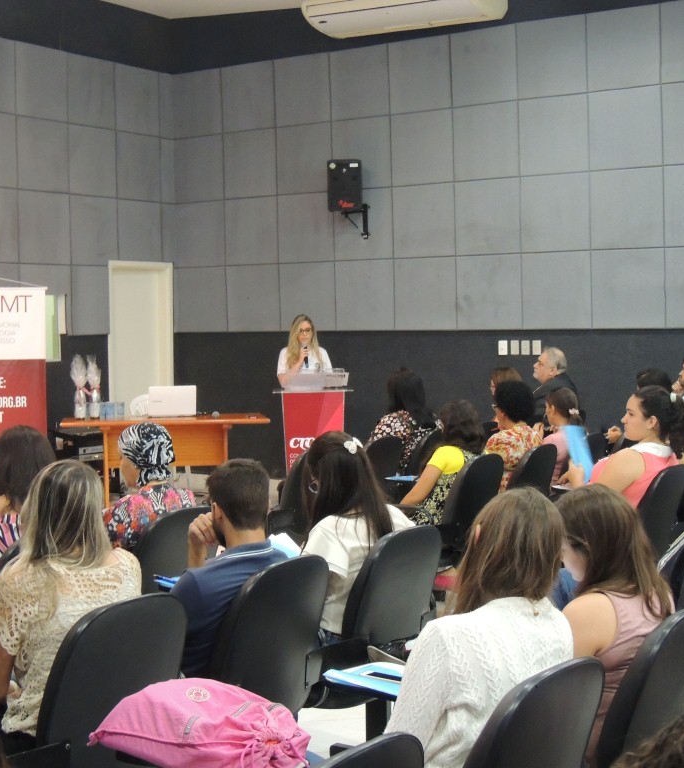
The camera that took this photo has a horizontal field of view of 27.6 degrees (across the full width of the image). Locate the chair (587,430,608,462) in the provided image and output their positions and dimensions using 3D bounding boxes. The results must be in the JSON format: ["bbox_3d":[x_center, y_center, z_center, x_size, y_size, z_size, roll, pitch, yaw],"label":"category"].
[{"bbox_3d":[1.146,0.715,7.841,0.600,0.880,0.560,1,3,34],"label":"chair"}]

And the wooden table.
[{"bbox_3d":[-1.427,0.658,11.296,1.680,0.750,0.640,-1,3,-6],"label":"wooden table"}]

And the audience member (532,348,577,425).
[{"bbox_3d":[1.291,0.406,9.581,0.800,1.329,0.550,1,3,34],"label":"audience member"}]

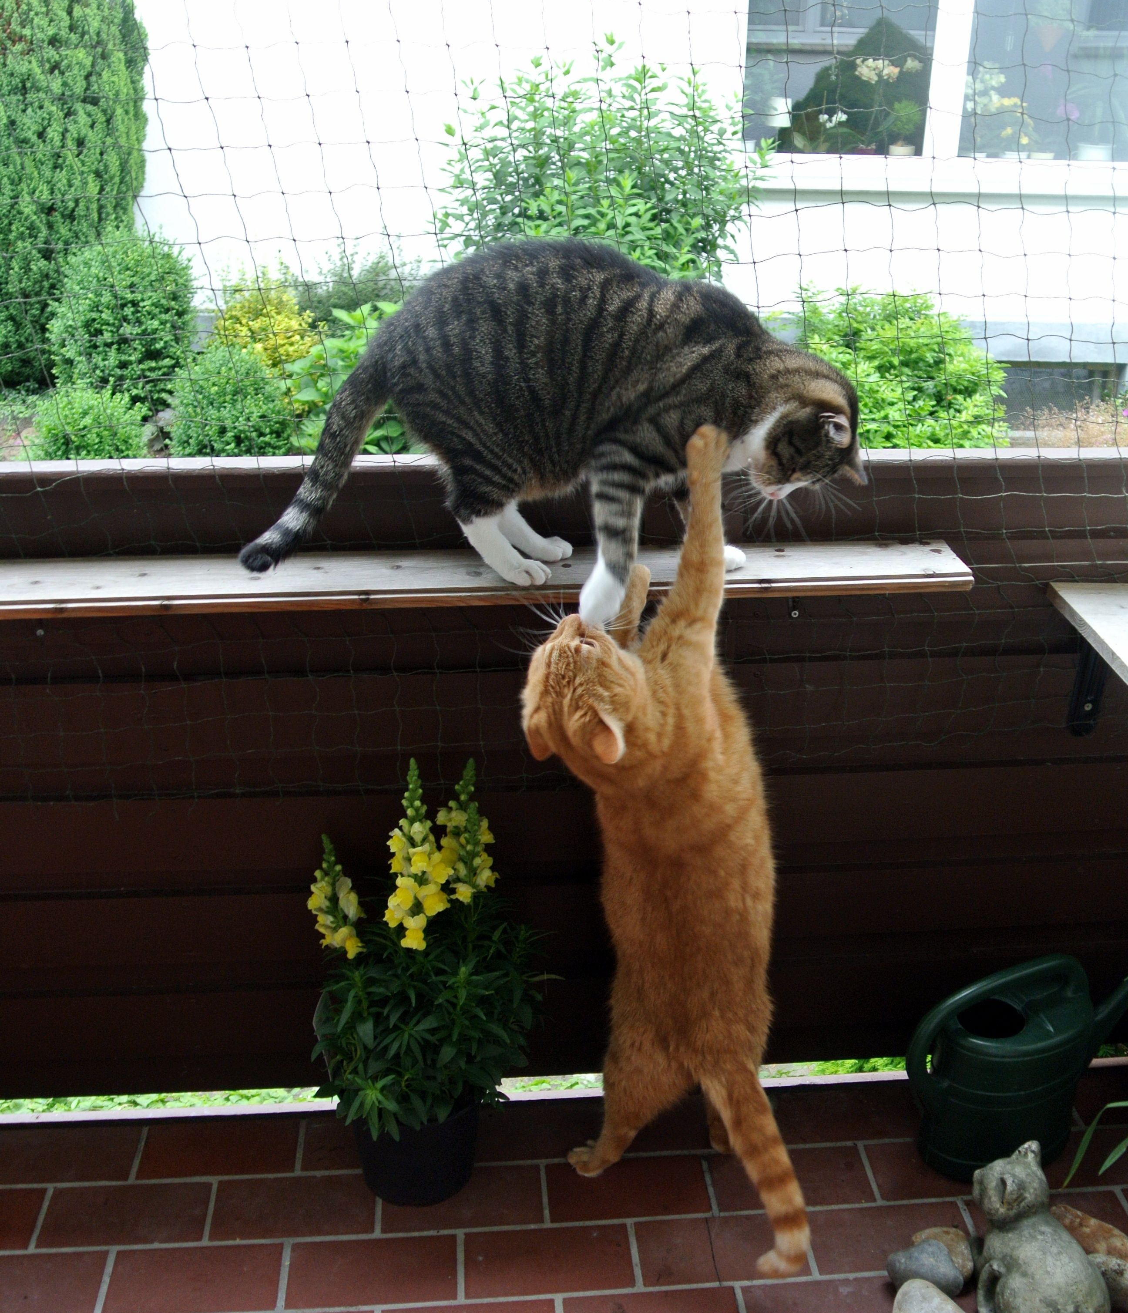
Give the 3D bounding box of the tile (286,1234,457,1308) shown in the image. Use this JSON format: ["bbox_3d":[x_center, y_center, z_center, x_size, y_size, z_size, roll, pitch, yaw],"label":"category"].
[{"bbox_3d":[-0.237,0.772,1.698,0.210,0.012,0.098,-2,25,-4],"label":"tile"}]

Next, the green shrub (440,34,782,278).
[{"bbox_3d":[0.207,-2.153,6.881,1.620,1.760,1.400,-2,26,-4],"label":"green shrub"}]

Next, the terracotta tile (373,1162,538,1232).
[{"bbox_3d":[-0.132,0.722,1.801,0.210,0.012,0.098,-2,25,-4],"label":"terracotta tile"}]

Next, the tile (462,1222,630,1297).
[{"bbox_3d":[-0.019,0.764,1.711,0.210,0.012,0.098,-2,25,-4],"label":"tile"}]

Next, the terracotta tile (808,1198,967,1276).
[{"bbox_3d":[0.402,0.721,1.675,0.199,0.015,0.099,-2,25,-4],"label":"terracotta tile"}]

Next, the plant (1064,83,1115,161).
[{"bbox_3d":[2.514,-2.538,6.508,0.210,0.360,0.180,-3,25,-7],"label":"plant"}]

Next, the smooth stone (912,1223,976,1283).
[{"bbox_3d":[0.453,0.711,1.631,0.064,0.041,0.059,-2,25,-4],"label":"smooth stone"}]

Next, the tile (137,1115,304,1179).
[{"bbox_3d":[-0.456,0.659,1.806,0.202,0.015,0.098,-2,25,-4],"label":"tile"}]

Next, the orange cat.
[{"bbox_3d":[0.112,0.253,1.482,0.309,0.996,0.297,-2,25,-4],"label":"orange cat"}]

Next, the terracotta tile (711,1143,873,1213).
[{"bbox_3d":[0.345,0.801,2.071,0.240,0.014,0.115,-2,26,-4],"label":"terracotta tile"}]

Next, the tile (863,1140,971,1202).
[{"bbox_3d":[0.522,0.699,1.842,0.210,0.012,0.098,-2,25,-4],"label":"tile"}]

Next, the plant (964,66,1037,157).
[{"bbox_3d":[2.090,-2.580,6.513,0.310,0.420,0.200,-3,25,-7],"label":"plant"}]

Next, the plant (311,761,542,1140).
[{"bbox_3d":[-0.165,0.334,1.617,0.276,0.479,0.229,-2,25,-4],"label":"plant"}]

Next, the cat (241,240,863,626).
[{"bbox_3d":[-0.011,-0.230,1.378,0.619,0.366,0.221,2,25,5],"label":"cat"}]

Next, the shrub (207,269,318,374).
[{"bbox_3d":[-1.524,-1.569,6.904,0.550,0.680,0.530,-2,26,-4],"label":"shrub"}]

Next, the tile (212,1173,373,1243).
[{"bbox_3d":[-0.350,0.730,1.787,0.210,0.012,0.098,-2,25,-4],"label":"tile"}]

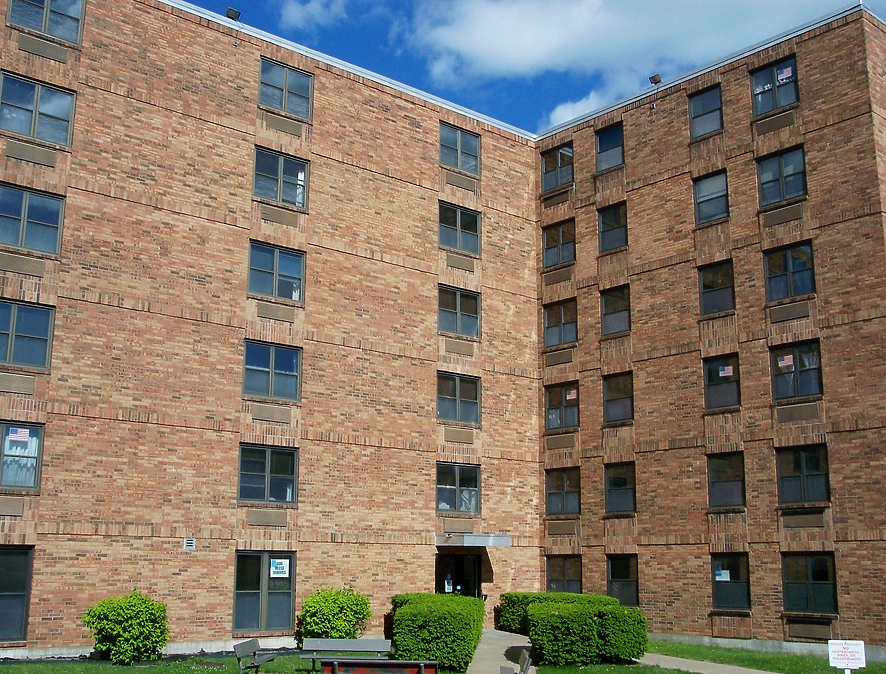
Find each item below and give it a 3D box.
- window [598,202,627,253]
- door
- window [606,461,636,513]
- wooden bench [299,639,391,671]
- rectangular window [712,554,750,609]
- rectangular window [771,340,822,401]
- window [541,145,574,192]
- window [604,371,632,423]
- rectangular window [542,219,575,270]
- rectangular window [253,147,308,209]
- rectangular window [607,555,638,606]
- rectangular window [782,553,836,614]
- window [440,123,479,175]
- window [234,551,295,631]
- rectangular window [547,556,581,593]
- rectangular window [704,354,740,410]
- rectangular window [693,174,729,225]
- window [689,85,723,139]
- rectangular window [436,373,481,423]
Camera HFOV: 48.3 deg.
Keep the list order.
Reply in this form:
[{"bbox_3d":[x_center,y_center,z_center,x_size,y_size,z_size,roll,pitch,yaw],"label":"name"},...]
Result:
[{"bbox_3d":[5.205,-3.360,30.375,0.150,1.452,1.113,11,-16,-40],"label":"window"},{"bbox_3d":[0.441,7.297,28.342,1.680,2.115,0.120,11,-16,-39],"label":"door"},{"bbox_3d":[5.144,4.377,28.670,0.150,1.452,1.113,11,-16,-40],"label":"window"},{"bbox_3d":[-1.754,5.768,17.578,1.620,0.800,0.600,-1,-12,4],"label":"wooden bench"},{"bbox_3d":[7.405,6.289,25.474,0.150,1.450,1.113,11,-16,-40],"label":"rectangular window"},{"bbox_3d":[8.904,0.859,24.924,0.150,1.452,1.405,11,-16,-40],"label":"rectangular window"},{"bbox_3d":[3.807,-5.578,32.660,0.120,1.420,1.408,11,-16,-40],"label":"window"},{"bbox_3d":[5.200,1.808,29.240,0.140,1.452,1.100,11,-16,-40],"label":"window"},{"bbox_3d":[3.764,-2.995,32.045,0.140,1.452,1.391,11,-16,-40],"label":"rectangular window"},{"bbox_3d":[-4.342,-4.268,26.561,1.692,1.420,0.120,11,-16,-40],"label":"rectangular window"},{"bbox_3d":[5.131,6.912,28.124,0.140,1.452,1.100,11,-16,-40],"label":"rectangular window"},{"bbox_3d":[8.842,5.932,23.879,0.140,1.452,1.391,11,-16,-40],"label":"rectangular window"},{"bbox_3d":[0.568,-5.919,31.198,1.710,1.440,0.120,11,-16,-39],"label":"window"},{"bbox_3d":[-4.357,6.195,24.234,1.709,1.922,0.150,11,-16,-40],"label":"window"},{"bbox_3d":[3.621,7.287,29.773,0.150,1.450,1.405,11,-16,-40],"label":"rectangular window"},{"bbox_3d":[7.483,1.233,26.571,0.150,1.452,1.113,11,-16,-40],"label":"rectangular window"},{"bbox_3d":[7.549,-3.903,27.790,0.120,1.440,1.110,11,-16,-39],"label":"rectangular window"},{"bbox_3d":[7.549,-6.434,28.366,0.120,1.440,1.110,11,-16,-39],"label":"window"},{"bbox_3d":[0.474,1.833,29.511,1.699,1.420,0.120,11,-16,-40],"label":"rectangular window"}]

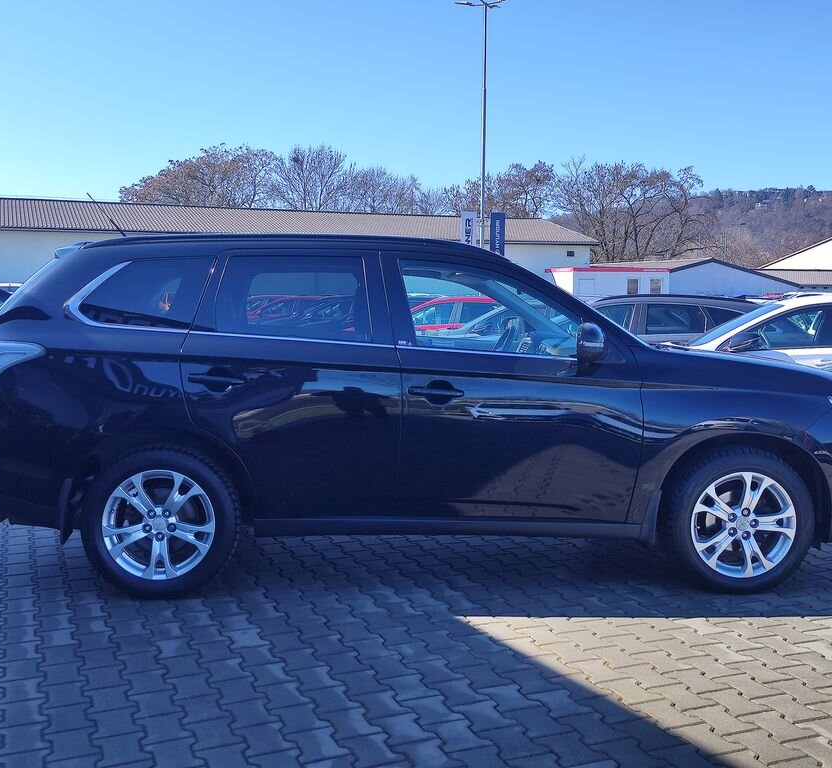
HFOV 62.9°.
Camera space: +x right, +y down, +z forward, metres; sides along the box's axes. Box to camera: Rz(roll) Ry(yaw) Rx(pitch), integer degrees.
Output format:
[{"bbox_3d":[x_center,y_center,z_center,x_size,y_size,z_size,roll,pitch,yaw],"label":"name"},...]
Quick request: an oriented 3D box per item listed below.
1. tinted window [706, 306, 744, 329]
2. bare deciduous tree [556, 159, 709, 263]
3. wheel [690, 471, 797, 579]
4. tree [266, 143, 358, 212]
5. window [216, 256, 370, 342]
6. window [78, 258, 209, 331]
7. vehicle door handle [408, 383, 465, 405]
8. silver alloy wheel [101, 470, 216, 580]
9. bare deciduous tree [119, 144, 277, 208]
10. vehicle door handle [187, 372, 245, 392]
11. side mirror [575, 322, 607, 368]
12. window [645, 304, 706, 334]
[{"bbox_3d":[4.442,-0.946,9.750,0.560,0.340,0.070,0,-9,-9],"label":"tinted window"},{"bbox_3d":[18.250,-11.943,57.768,12.700,13.650,11.500,0,6,0],"label":"bare deciduous tree"},{"bbox_3d":[1.509,0.641,3.223,0.490,0.490,0.200,0,6,-1],"label":"wheel"},{"bbox_3d":[-6.845,-10.284,45.000,6.000,11.300,6.000,0,7,0],"label":"tree"},{"bbox_3d":[-0.546,-0.383,3.081,0.710,0.400,0.060,0,-8,-1],"label":"window"},{"bbox_3d":[-1.191,-0.402,3.008,0.560,0.325,0.070,1,-8,2],"label":"window"},{"bbox_3d":[0.090,0.042,2.991,0.240,0.085,0.055,1,6,-3],"label":"vehicle door handle"},{"bbox_3d":[-1.160,0.627,3.155,0.490,0.490,0.200,0,6,-1],"label":"silver alloy wheel"},{"bbox_3d":[-18.279,-12.682,57.817,12.800,14.520,11.500,0,6,0],"label":"bare deciduous tree"},{"bbox_3d":[-0.865,-0.009,2.943,0.240,0.085,0.055,1,6,-3],"label":"vehicle door handle"},{"bbox_3d":[0.755,-0.168,2.936,0.135,0.185,0.220,1,6,-3],"label":"side mirror"},{"bbox_3d":[3.280,-0.815,8.600,0.740,0.380,0.060,0,-6,-3],"label":"window"}]

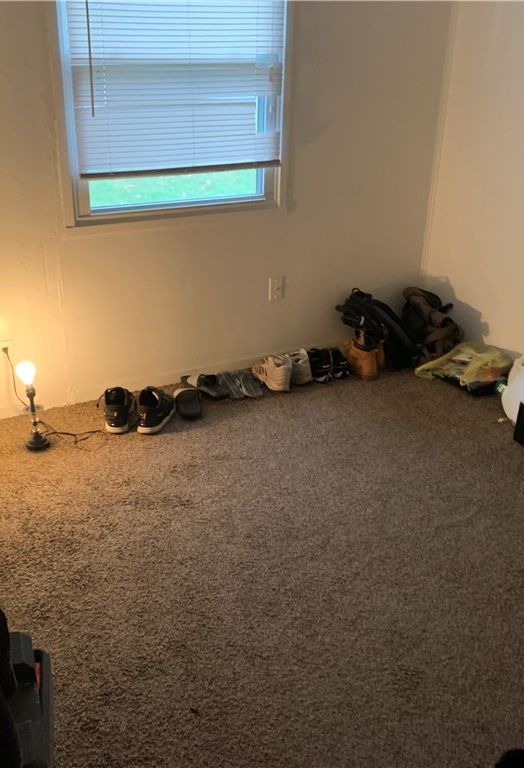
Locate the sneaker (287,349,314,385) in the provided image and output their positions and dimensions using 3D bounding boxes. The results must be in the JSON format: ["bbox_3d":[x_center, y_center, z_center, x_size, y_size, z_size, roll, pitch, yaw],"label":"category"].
[{"bbox_3d":[0.137,-0.113,3.594,0.105,0.125,0.280,-11,28,-24],"label":"sneaker"}]

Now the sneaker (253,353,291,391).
[{"bbox_3d":[0.033,-0.081,3.521,0.105,0.125,0.280,-11,28,-24],"label":"sneaker"}]

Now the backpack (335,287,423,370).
[{"bbox_3d":[0.552,-0.267,3.681,0.280,0.400,0.210,8,53,51],"label":"backpack"}]

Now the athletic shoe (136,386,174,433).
[{"bbox_3d":[-0.432,0.078,3.158,0.105,0.125,0.280,4,26,5],"label":"athletic shoe"}]

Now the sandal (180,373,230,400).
[{"bbox_3d":[-0.262,-0.015,3.472,0.100,0.085,0.265,-18,31,-36],"label":"sandal"}]

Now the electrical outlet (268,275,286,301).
[{"bbox_3d":[0.072,-0.438,3.549,0.073,0.115,0.016,-12,29,-27],"label":"electrical outlet"}]

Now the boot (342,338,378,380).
[{"bbox_3d":[0.440,-0.156,3.716,0.110,0.170,0.300,-9,27,-21],"label":"boot"}]

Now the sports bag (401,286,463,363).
[{"bbox_3d":[0.800,-0.324,3.876,0.290,0.360,0.260,-7,26,-18],"label":"sports bag"}]

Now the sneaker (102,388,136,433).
[{"bbox_3d":[-0.598,0.077,3.212,0.105,0.120,0.295,-1,25,-6],"label":"sneaker"}]

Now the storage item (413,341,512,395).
[{"bbox_3d":[0.971,-0.075,3.551,0.290,0.135,0.350,-12,29,-27],"label":"storage item"}]

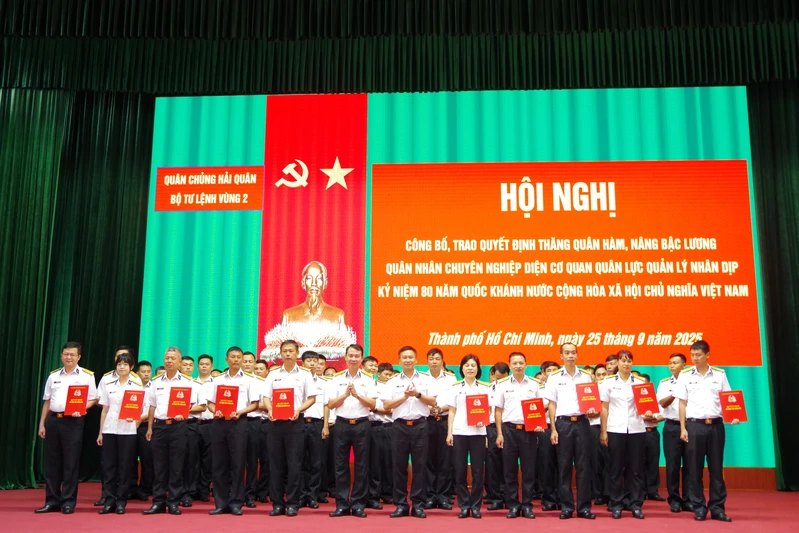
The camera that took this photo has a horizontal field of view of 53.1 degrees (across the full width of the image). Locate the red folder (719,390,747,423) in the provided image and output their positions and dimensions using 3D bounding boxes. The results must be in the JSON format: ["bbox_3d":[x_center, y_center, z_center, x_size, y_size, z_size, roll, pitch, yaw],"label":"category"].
[{"bbox_3d":[3.263,1.372,7.800,0.222,0.307,0.015,-6,-21,10],"label":"red folder"}]

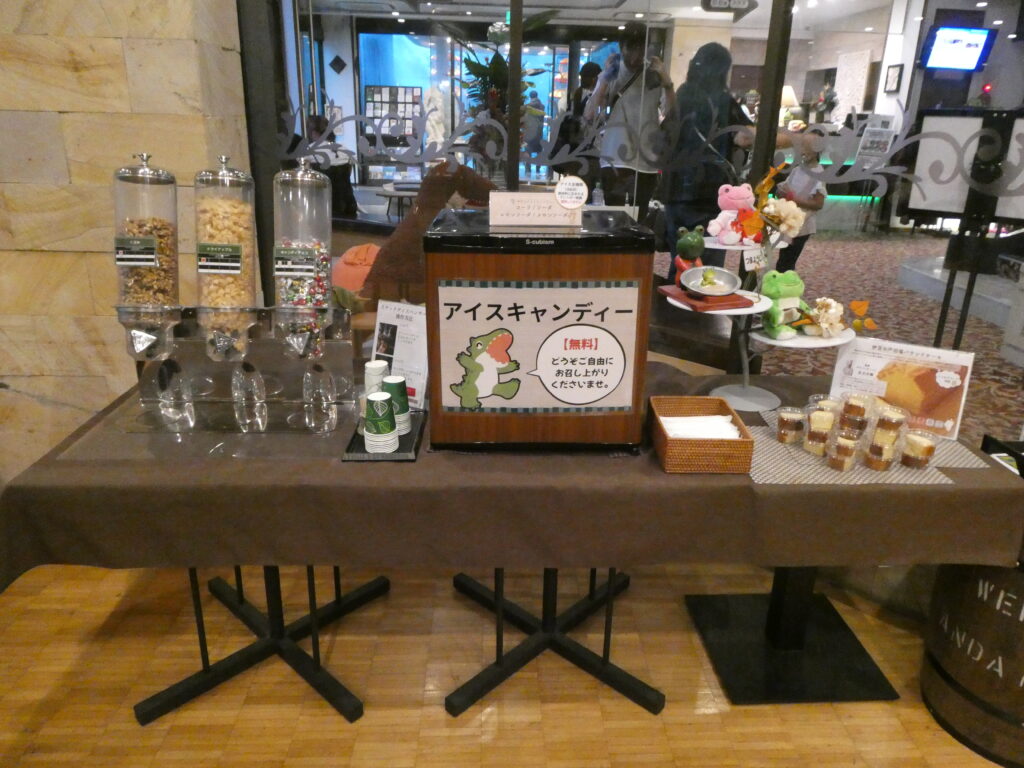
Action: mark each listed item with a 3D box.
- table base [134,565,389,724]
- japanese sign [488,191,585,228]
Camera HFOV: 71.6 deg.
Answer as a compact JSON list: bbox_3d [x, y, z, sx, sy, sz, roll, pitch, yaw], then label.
[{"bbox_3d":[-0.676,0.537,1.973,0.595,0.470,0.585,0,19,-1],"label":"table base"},{"bbox_3d":[0.053,-0.386,1.573,0.203,0.076,0.025,0,8,0],"label":"japanese sign"}]

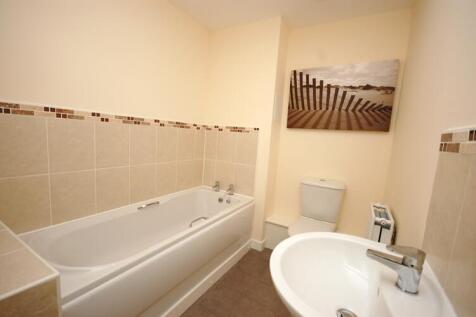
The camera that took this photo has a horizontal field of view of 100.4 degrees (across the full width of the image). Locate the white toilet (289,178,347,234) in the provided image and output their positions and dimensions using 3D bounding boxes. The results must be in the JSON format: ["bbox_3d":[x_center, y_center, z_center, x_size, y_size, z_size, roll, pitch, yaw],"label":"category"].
[{"bbox_3d":[0.686,0.644,1.773,0.380,0.805,0.660,8,8,31],"label":"white toilet"}]

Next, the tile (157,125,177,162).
[{"bbox_3d":[-0.684,-0.125,1.935,0.012,0.330,0.248,8,8,31],"label":"tile"}]

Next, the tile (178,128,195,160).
[{"bbox_3d":[-0.560,-0.142,2.144,0.010,0.330,0.246,8,8,31],"label":"tile"}]

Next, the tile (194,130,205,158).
[{"bbox_3d":[-0.451,-0.155,2.324,0.010,0.330,0.171,8,8,31],"label":"tile"}]

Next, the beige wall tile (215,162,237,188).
[{"bbox_3d":[-0.159,0.203,2.286,0.248,0.330,0.012,8,8,31],"label":"beige wall tile"}]

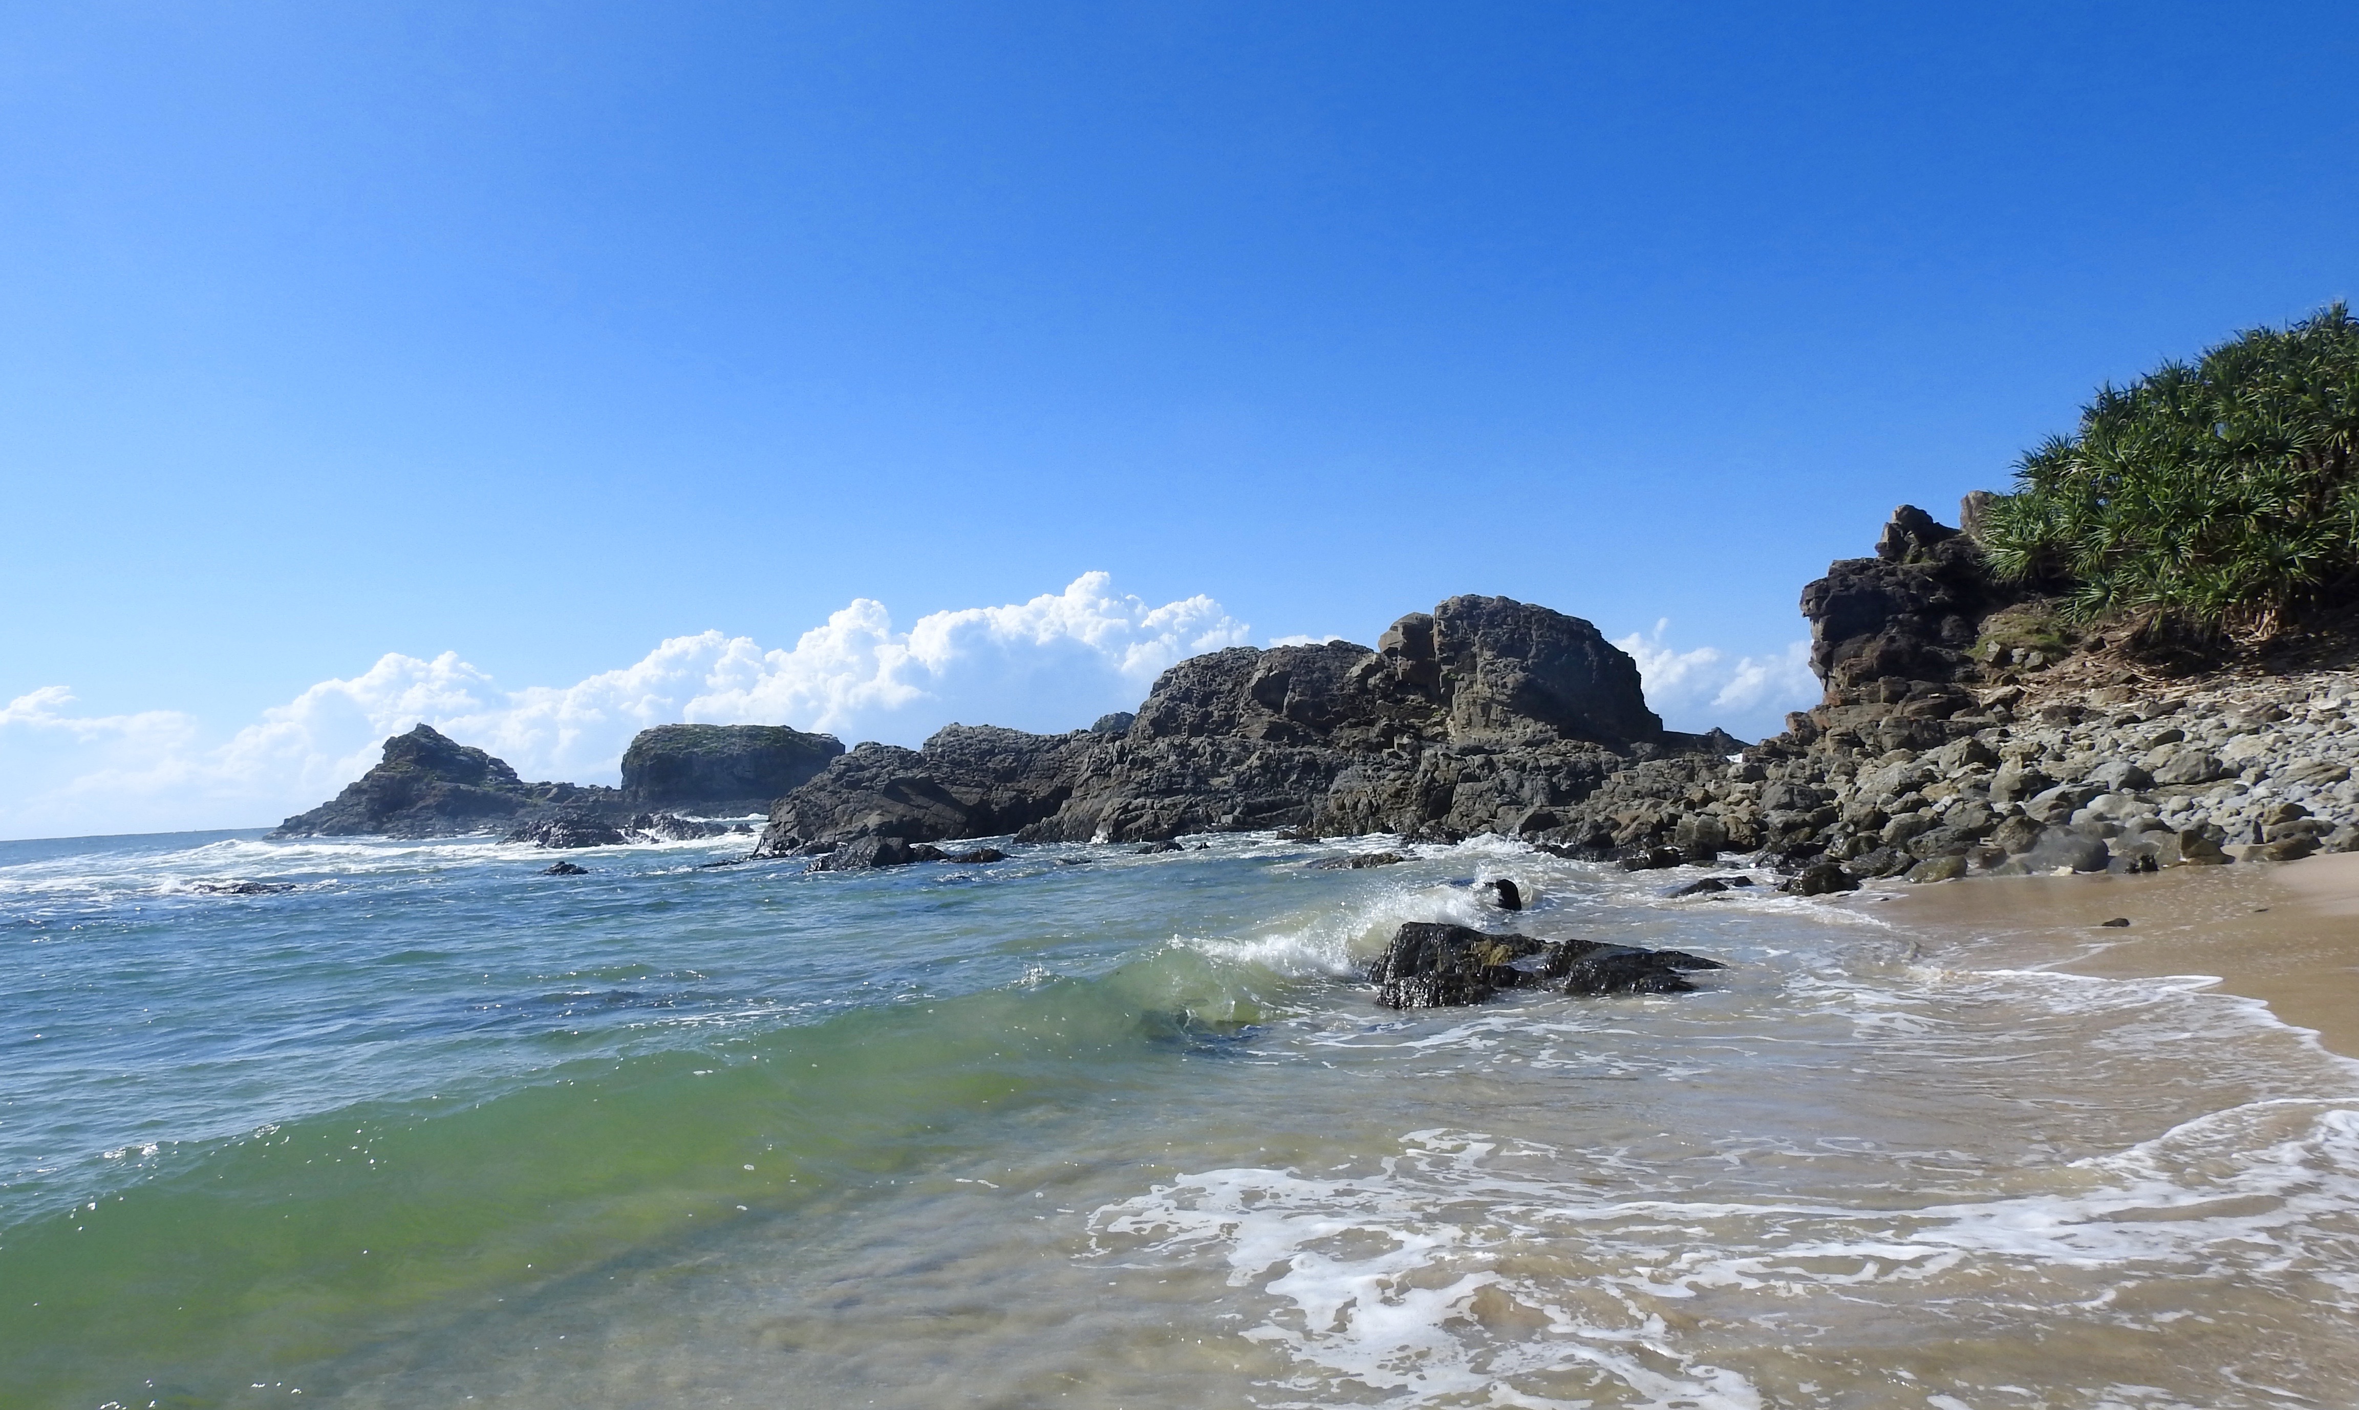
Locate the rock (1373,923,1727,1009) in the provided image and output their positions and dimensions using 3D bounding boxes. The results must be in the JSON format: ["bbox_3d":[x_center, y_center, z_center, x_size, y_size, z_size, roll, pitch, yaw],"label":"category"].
[{"bbox_3d":[2.659,1.884,12.030,2.500,0.580,1.500,-3,-3,12],"label":"rock"}]

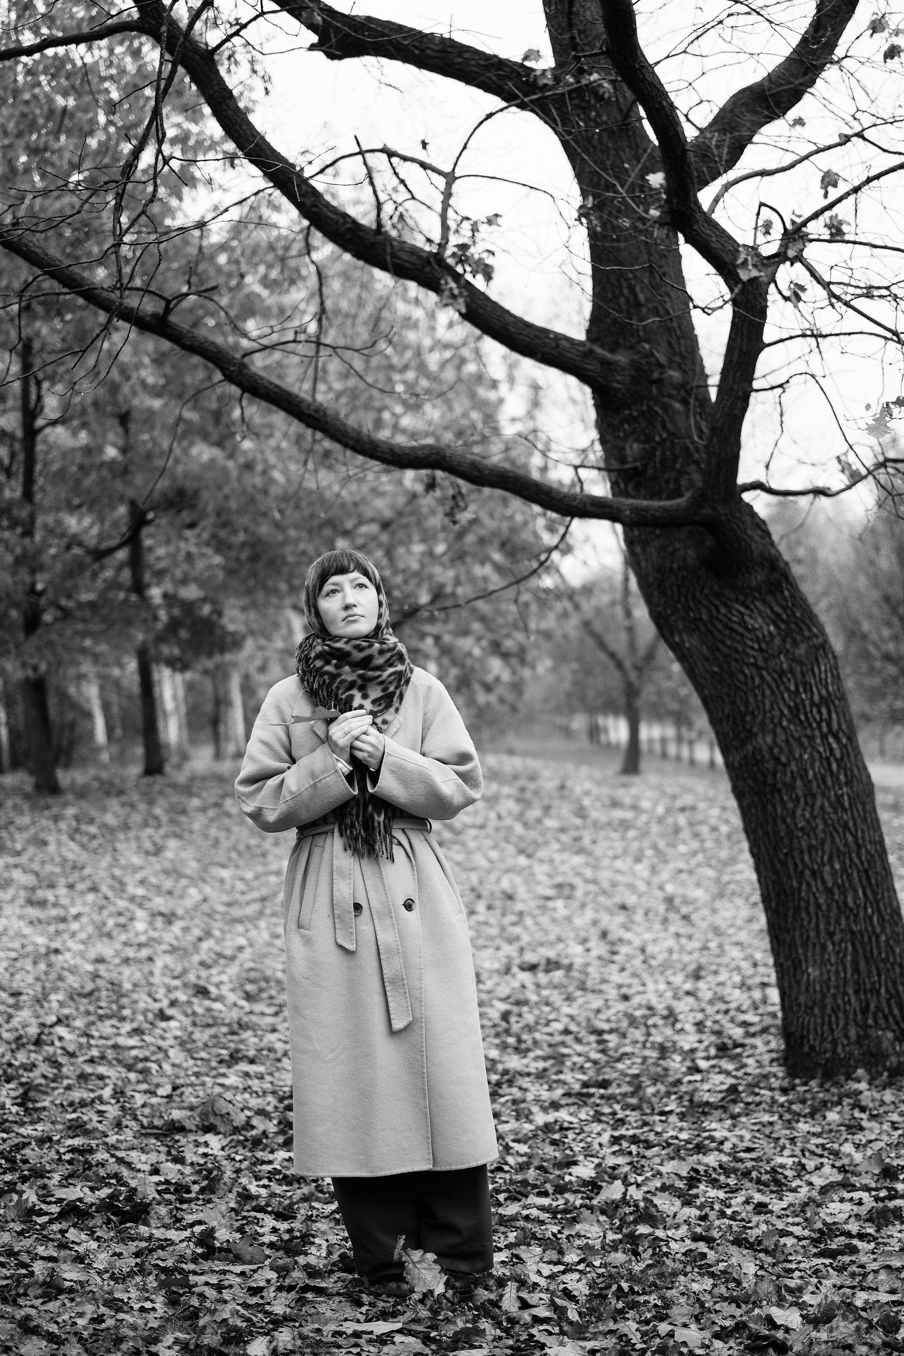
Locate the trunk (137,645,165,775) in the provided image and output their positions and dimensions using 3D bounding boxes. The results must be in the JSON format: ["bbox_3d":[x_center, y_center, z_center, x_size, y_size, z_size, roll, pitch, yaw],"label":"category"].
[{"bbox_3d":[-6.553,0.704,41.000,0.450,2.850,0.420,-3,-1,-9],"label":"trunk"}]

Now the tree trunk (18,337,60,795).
[{"bbox_3d":[-7.682,-2.077,35.000,0.500,8.500,0.470,-3,-1,-12],"label":"tree trunk"}]

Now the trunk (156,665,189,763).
[{"bbox_3d":[-7.401,0.970,50.000,0.700,2.650,0.600,-3,-1,-8],"label":"trunk"}]

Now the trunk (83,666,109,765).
[{"bbox_3d":[-9.427,0.999,50.000,0.500,2.700,0.450,-3,-1,-11],"label":"trunk"}]

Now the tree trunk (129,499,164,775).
[{"bbox_3d":[-6.645,-0.888,41.000,0.500,6.100,0.450,-3,-1,-9],"label":"tree trunk"}]

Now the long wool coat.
[{"bbox_3d":[-0.199,0.555,4.360,0.570,1.180,0.420,-3,-1,-7],"label":"long wool coat"}]

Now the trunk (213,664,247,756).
[{"bbox_3d":[-5.909,0.858,50.000,0.700,2.600,0.600,-3,-1,-7],"label":"trunk"}]

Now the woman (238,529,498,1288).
[{"bbox_3d":[-0.197,0.552,4.370,0.570,1.700,0.440,-3,-1,-7],"label":"woman"}]

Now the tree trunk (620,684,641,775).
[{"bbox_3d":[3.329,0.975,35.000,0.340,1.750,0.320,-3,-1,5],"label":"tree trunk"}]

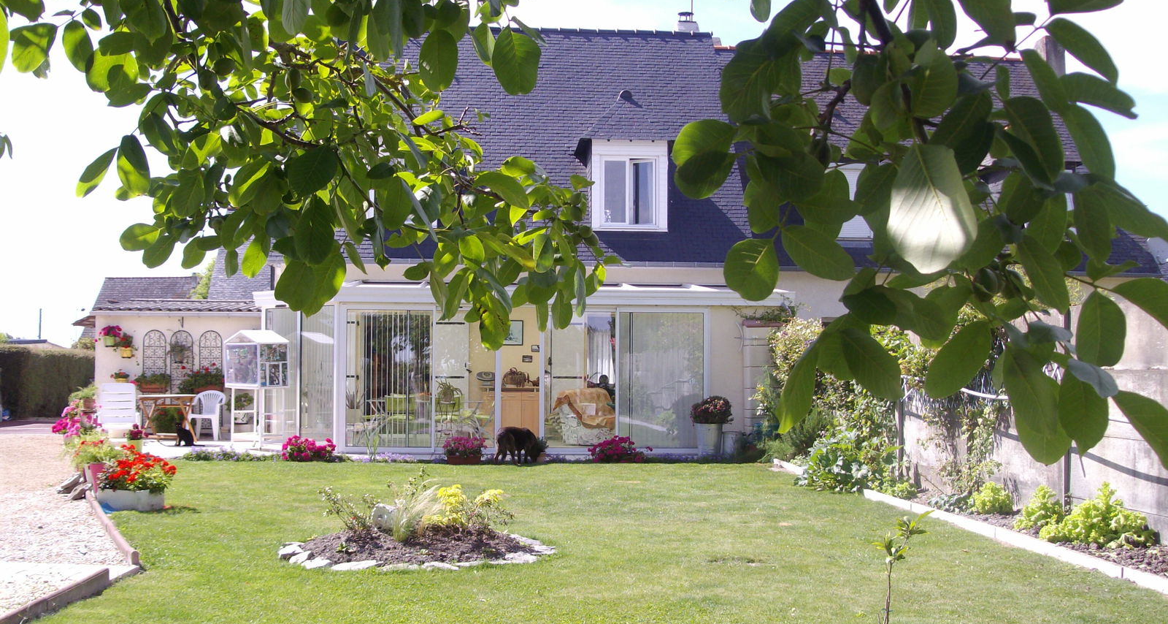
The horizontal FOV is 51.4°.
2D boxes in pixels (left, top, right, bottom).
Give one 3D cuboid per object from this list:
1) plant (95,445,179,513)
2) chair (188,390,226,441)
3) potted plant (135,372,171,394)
[{"bbox_3d":[-4.633,1.708,12.600,0.790,0.650,0.450,0,-2,-6],"label":"plant"},{"bbox_3d":[-6.074,1.671,19.600,0.560,0.790,0.550,0,-2,0],"label":"chair"},{"bbox_3d":[-7.340,1.205,20.700,0.600,0.370,0.310,0,-2,-5],"label":"potted plant"}]

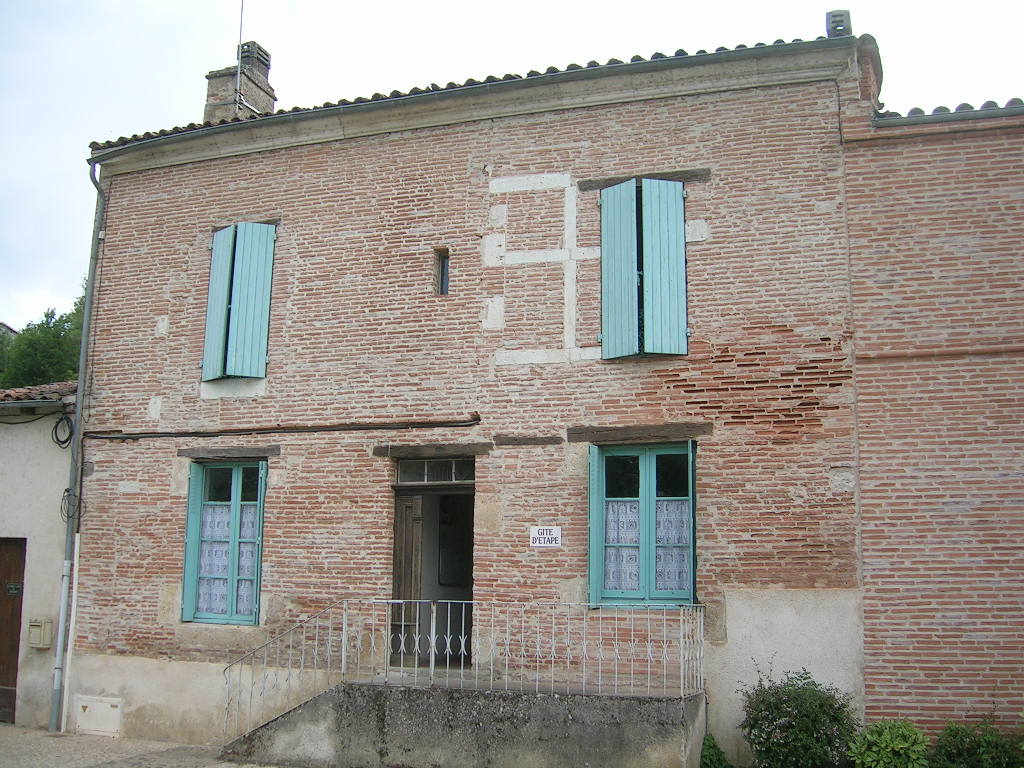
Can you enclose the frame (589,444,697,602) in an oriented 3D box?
[{"bbox_3d":[1.520,1.623,11.998,1.230,1.900,0.320,-2,-10,18],"label":"frame"}]

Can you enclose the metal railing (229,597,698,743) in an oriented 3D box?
[{"bbox_3d":[-0.660,3.371,11.993,5.600,1.750,0.900,-2,-10,18],"label":"metal railing"}]

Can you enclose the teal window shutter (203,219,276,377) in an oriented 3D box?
[{"bbox_3d":[-3.788,-1.126,14.191,1.000,2.140,0.260,-2,-10,18],"label":"teal window shutter"}]

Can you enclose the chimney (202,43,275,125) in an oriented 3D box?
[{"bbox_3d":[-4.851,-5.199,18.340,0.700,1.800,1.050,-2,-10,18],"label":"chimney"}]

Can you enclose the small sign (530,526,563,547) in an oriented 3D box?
[{"bbox_3d":[0.403,1.822,12.373,0.370,0.240,0.020,-2,-10,18],"label":"small sign"}]

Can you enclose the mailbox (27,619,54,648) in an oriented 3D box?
[{"bbox_3d":[-6.549,3.476,14.349,0.230,0.360,0.180,-2,-10,18],"label":"mailbox"}]

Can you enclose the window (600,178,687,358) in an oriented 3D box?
[{"bbox_3d":[1.553,-1.397,12.429,1.060,2.160,0.270,-2,-10,18],"label":"window"}]

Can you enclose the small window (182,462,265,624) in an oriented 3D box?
[{"bbox_3d":[-3.798,2.106,13.721,1.060,2.150,0.300,-2,-10,18],"label":"small window"}]

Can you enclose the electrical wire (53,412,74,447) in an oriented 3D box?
[{"bbox_3d":[-6.460,0.680,14.872,0.340,0.470,0.090,-2,-10,18],"label":"electrical wire"}]

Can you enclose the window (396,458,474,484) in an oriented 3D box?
[{"bbox_3d":[-0.939,1.098,13.123,1.060,0.320,0.100,-2,-10,18],"label":"window"}]

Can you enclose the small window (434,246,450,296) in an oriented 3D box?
[{"bbox_3d":[-0.880,-1.443,13.478,0.210,0.630,0.180,-2,-10,18],"label":"small window"}]

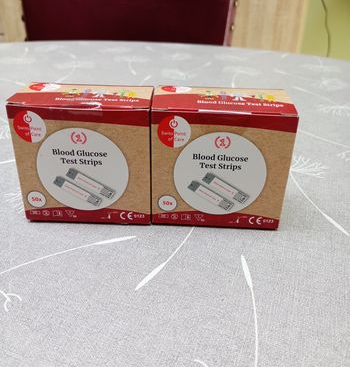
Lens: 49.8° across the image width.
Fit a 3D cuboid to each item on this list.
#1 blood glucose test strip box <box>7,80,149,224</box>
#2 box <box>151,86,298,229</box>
[{"bbox_3d":[-0.046,-0.017,0.208,0.068,0.066,0.038,2,31,-1],"label":"blood glucose test strip box"},{"bbox_3d":[0.023,-0.014,0.206,0.068,0.066,0.038,3,31,1],"label":"box"}]

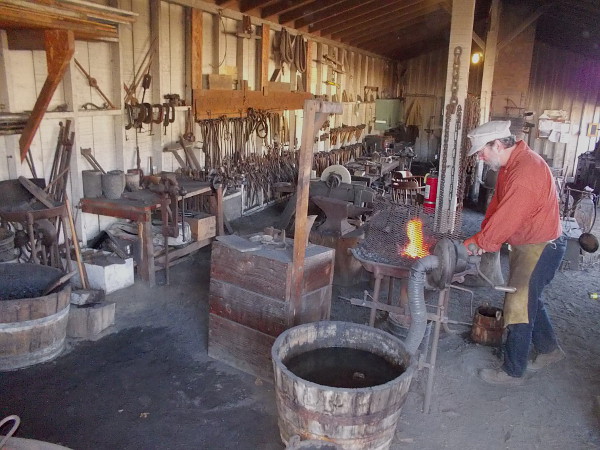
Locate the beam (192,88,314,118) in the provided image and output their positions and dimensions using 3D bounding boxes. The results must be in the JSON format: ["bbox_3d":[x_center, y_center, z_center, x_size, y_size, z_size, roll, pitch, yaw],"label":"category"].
[{"bbox_3d":[-0.510,-1.831,7.544,0.050,0.310,3.830,8,16,21],"label":"beam"}]

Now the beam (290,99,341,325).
[{"bbox_3d":[0.093,0.127,2.780,0.260,1.580,0.090,-1,16,-15],"label":"beam"}]

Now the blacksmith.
[{"bbox_3d":[1.335,0.185,3.150,0.660,1.600,0.500,-2,16,-15],"label":"blacksmith"}]

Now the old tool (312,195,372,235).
[{"bbox_3d":[0.358,-0.071,4.591,0.640,0.280,0.190,10,17,28],"label":"old tool"}]

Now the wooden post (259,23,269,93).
[{"bbox_3d":[-0.503,-2.445,7.400,0.050,0.957,0.200,8,16,21],"label":"wooden post"}]

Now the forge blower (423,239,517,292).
[{"bbox_3d":[0.960,0.215,2.820,0.470,0.310,0.290,1,15,-3],"label":"forge blower"}]

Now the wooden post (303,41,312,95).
[{"bbox_3d":[0.179,-2.852,9.016,0.050,0.919,0.200,8,16,21],"label":"wooden post"}]

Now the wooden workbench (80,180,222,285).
[{"bbox_3d":[-1.444,-0.002,5.165,0.800,0.700,1.420,8,16,21],"label":"wooden workbench"}]

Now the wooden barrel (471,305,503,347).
[{"bbox_3d":[1.384,0.726,3.667,0.230,0.245,0.230,8,16,22],"label":"wooden barrel"}]

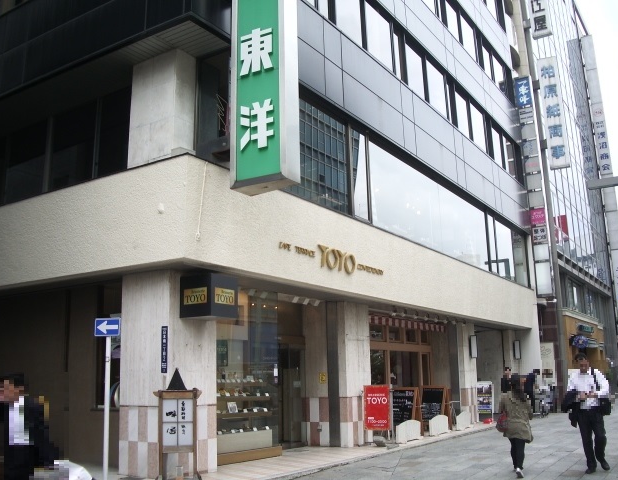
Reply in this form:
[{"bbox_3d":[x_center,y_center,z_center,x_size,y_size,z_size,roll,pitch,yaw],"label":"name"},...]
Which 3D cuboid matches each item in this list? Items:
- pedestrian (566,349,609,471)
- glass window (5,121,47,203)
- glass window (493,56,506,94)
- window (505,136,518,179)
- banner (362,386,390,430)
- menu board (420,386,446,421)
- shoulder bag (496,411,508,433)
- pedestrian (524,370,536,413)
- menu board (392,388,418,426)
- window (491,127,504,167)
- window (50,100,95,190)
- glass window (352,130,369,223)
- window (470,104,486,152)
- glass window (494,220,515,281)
[{"bbox_3d":[4.103,2.553,9.550,0.620,1.720,0.440,-6,-13,19],"label":"pedestrian"},{"bbox_3d":[-6.263,-1.693,14.323,1.379,1.715,0.080,-9,-15,32],"label":"glass window"},{"bbox_3d":[8.001,-6.918,27.201,0.080,1.308,1.356,-10,-15,32],"label":"glass window"},{"bbox_3d":[7.853,-3.223,25.276,0.100,1.387,1.367,-9,-15,32],"label":"window"},{"bbox_3d":[1.538,3.812,14.700,0.620,1.000,0.060,-9,-15,32],"label":"banner"},{"bbox_3d":[3.423,4.558,17.590,0.700,1.220,0.500,-9,-15,32],"label":"menu board"},{"bbox_3d":[2.848,2.665,9.500,0.160,0.320,0.320,-7,-14,24],"label":"shoulder bag"},{"bbox_3d":[8.557,5.880,25.000,0.400,1.660,0.500,0,-12,-8],"label":"pedestrian"},{"bbox_3d":[2.370,4.270,16.144,0.700,1.220,0.500,-9,-15,32],"label":"menu board"},{"bbox_3d":[7.384,-3.630,25.349,0.080,1.413,0.938,-10,-15,32],"label":"window"},{"bbox_3d":[-4.930,-1.942,13.494,1.393,1.736,0.080,-9,-15,32],"label":"window"},{"bbox_3d":[1.191,-1.499,14.972,0.080,2.140,0.714,-10,-15,32],"label":"glass window"},{"bbox_3d":[5.815,-3.831,22.197,0.100,1.387,1.356,-9,-15,32],"label":"window"},{"bbox_3d":[6.980,0.442,22.924,0.100,1.968,2.091,-9,-15,32],"label":"glass window"}]

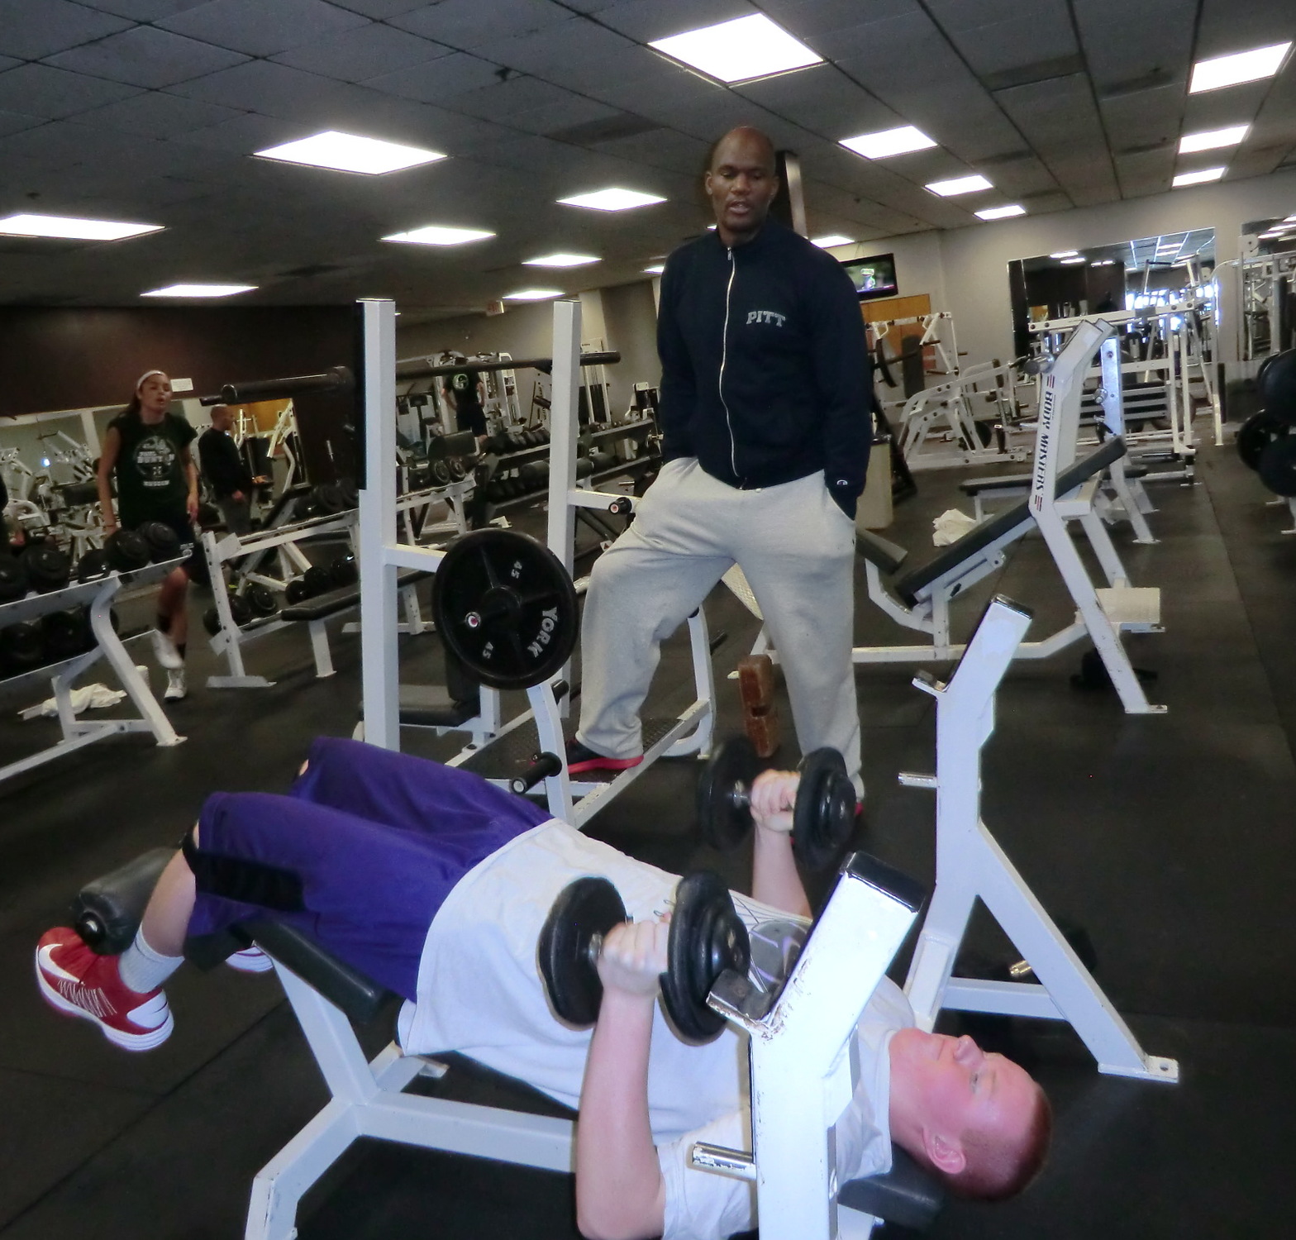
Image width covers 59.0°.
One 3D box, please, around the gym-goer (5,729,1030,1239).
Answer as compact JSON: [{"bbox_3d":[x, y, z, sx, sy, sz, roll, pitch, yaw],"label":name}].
[{"bbox_3d":[-0.279,0.543,1.872,1.740,0.660,0.800,6,16,22],"label":"gym-goer"}]

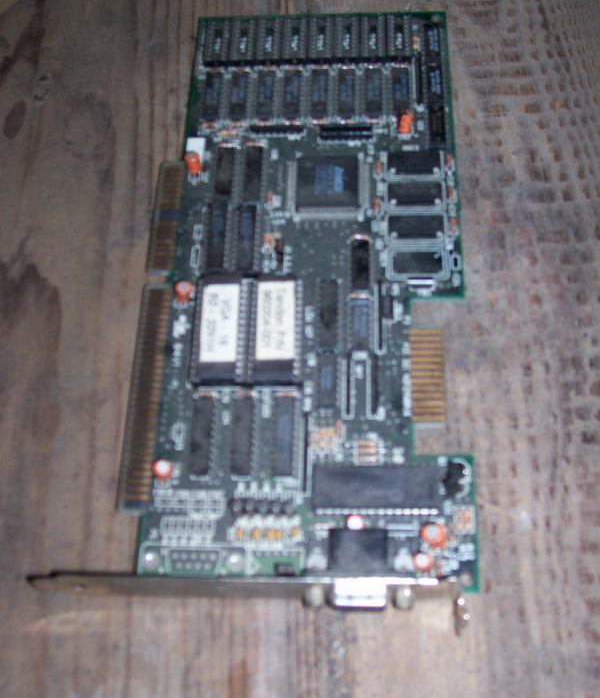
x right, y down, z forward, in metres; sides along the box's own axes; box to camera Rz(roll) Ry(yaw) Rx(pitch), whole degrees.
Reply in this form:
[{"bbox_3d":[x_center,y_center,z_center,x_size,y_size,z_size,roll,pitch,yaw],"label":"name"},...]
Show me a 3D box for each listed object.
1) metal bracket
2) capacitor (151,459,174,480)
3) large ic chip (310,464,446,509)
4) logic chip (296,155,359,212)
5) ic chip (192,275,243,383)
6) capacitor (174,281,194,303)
[{"bbox_3d":[-0.015,0.073,0.272,0.120,0.018,0.012,0,62,4],"label":"metal bracket"},{"bbox_3d":[-0.042,0.037,0.294,0.005,0.009,0.005,0,62,4],"label":"capacitor"},{"bbox_3d":[0.023,0.041,0.290,0.037,0.005,0.015,0,62,4],"label":"large ic chip"},{"bbox_3d":[0.010,-0.059,0.345,0.024,0.004,0.024,0,62,4],"label":"logic chip"},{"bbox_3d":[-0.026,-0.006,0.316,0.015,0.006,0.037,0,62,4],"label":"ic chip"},{"bbox_3d":[-0.039,-0.019,0.324,0.005,0.009,0.005,0,62,4],"label":"capacitor"}]

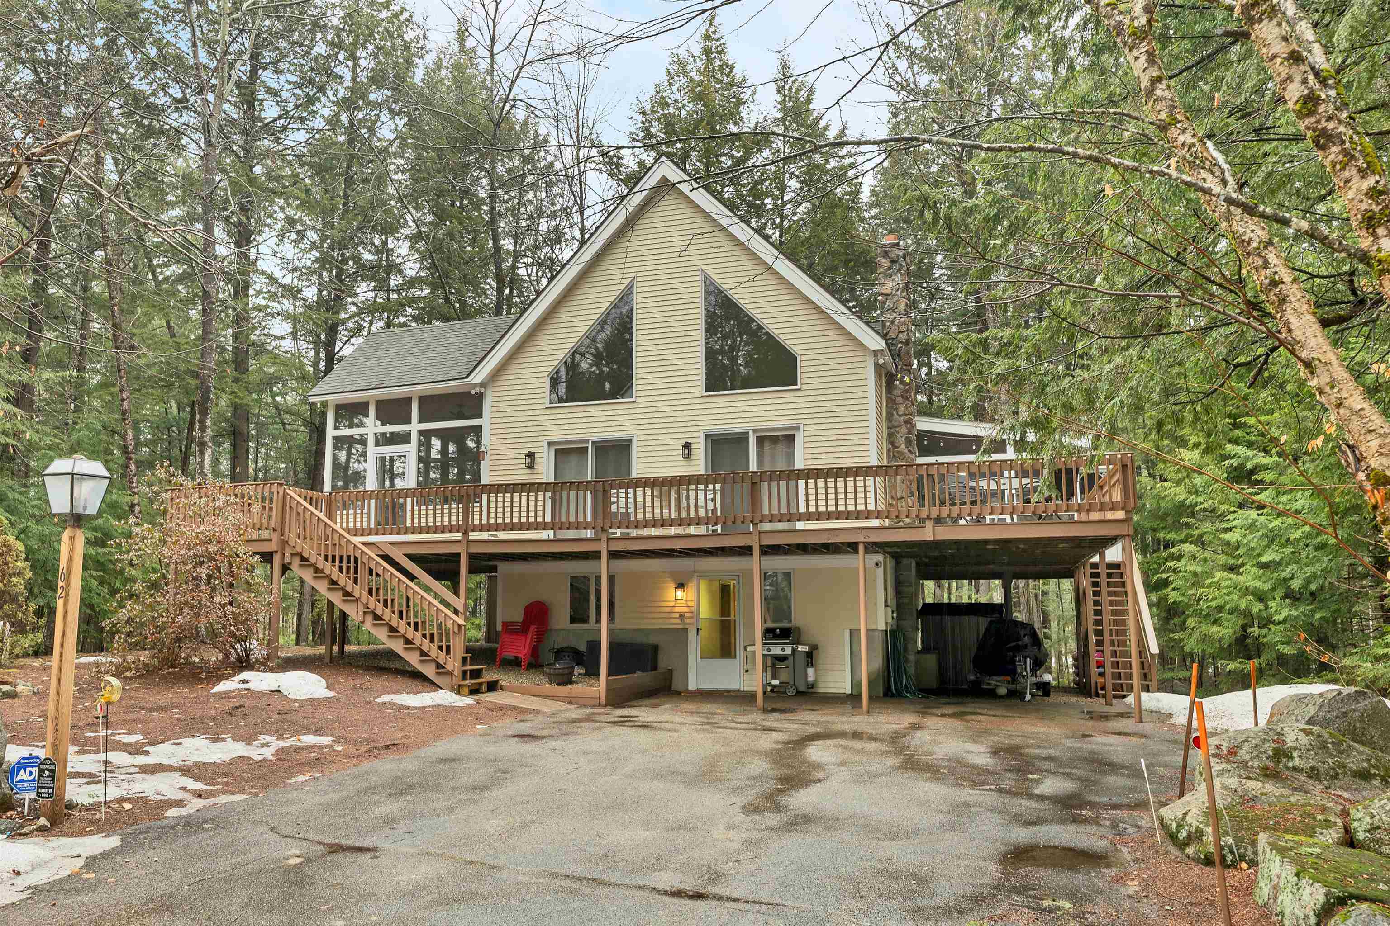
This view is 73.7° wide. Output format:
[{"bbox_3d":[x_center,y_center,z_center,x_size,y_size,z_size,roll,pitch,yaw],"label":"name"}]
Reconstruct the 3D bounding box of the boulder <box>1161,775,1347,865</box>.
[{"bbox_3d":[3.300,2.040,5.420,0.950,0.430,0.850,0,-7,0],"label":"boulder"}]

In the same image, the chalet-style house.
[{"bbox_3d":[0.148,-0.534,19.714,16.400,9.900,10.200,-3,-8,17],"label":"chalet-style house"}]

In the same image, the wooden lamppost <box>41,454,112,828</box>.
[{"bbox_3d":[-4.073,1.112,5.997,0.256,2.350,0.256,-3,-8,20],"label":"wooden lamppost"}]

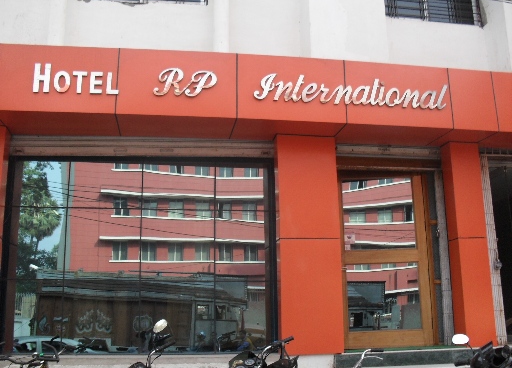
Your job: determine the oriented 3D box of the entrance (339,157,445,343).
[{"bbox_3d":[1.609,0.764,6.623,1.306,2.250,0.250,1,-12,-10],"label":"entrance"}]

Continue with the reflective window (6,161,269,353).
[{"bbox_3d":[-1.191,0.767,6.110,2.763,2.031,0.120,1,-12,-10],"label":"reflective window"}]

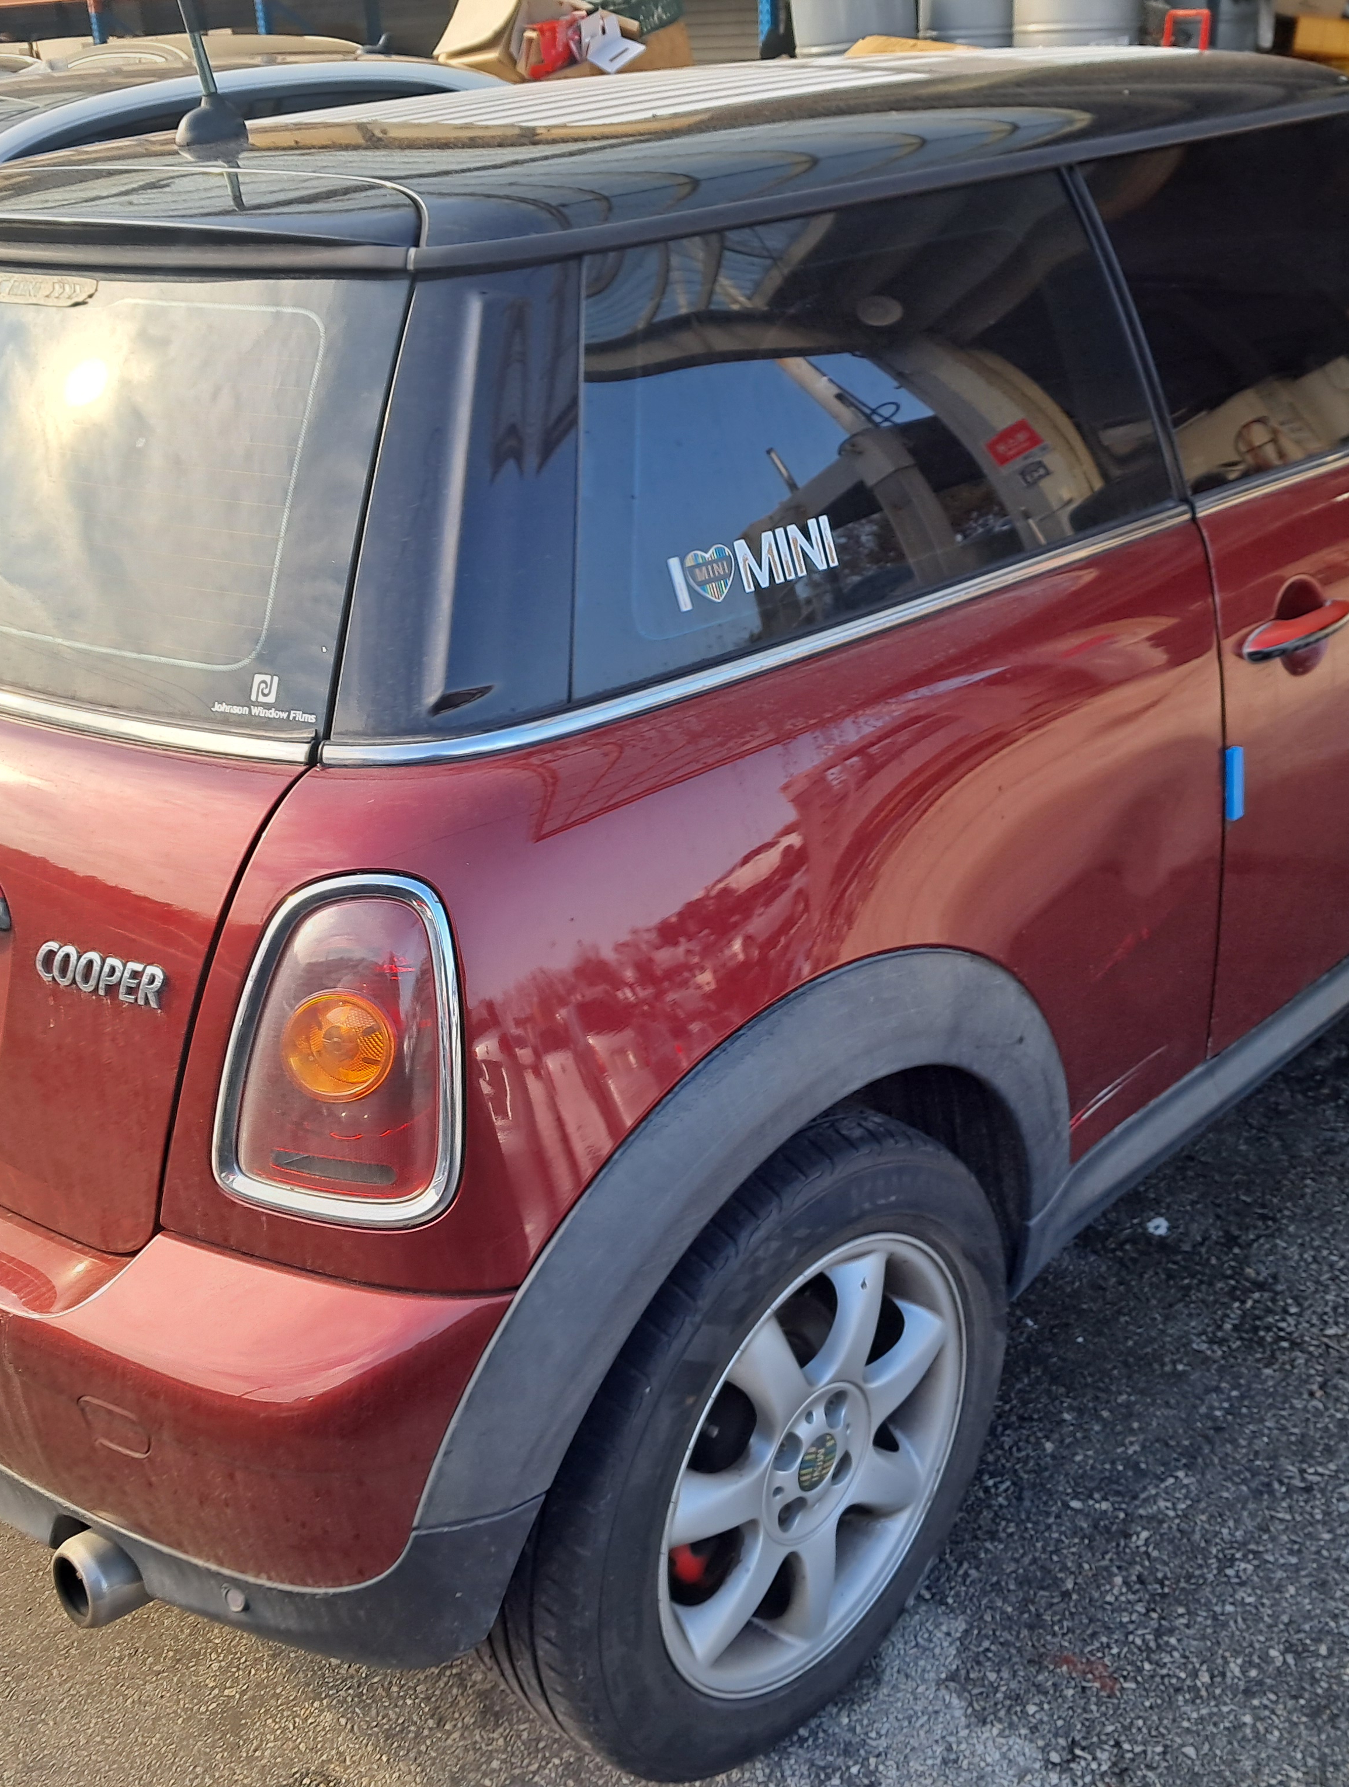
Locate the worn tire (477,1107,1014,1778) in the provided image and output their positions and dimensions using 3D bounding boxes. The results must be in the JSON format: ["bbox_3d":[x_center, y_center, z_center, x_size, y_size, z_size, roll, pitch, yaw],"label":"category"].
[{"bbox_3d":[0.065,0.490,1.736,0.200,0.615,0.615,18,34,40],"label":"worn tire"}]

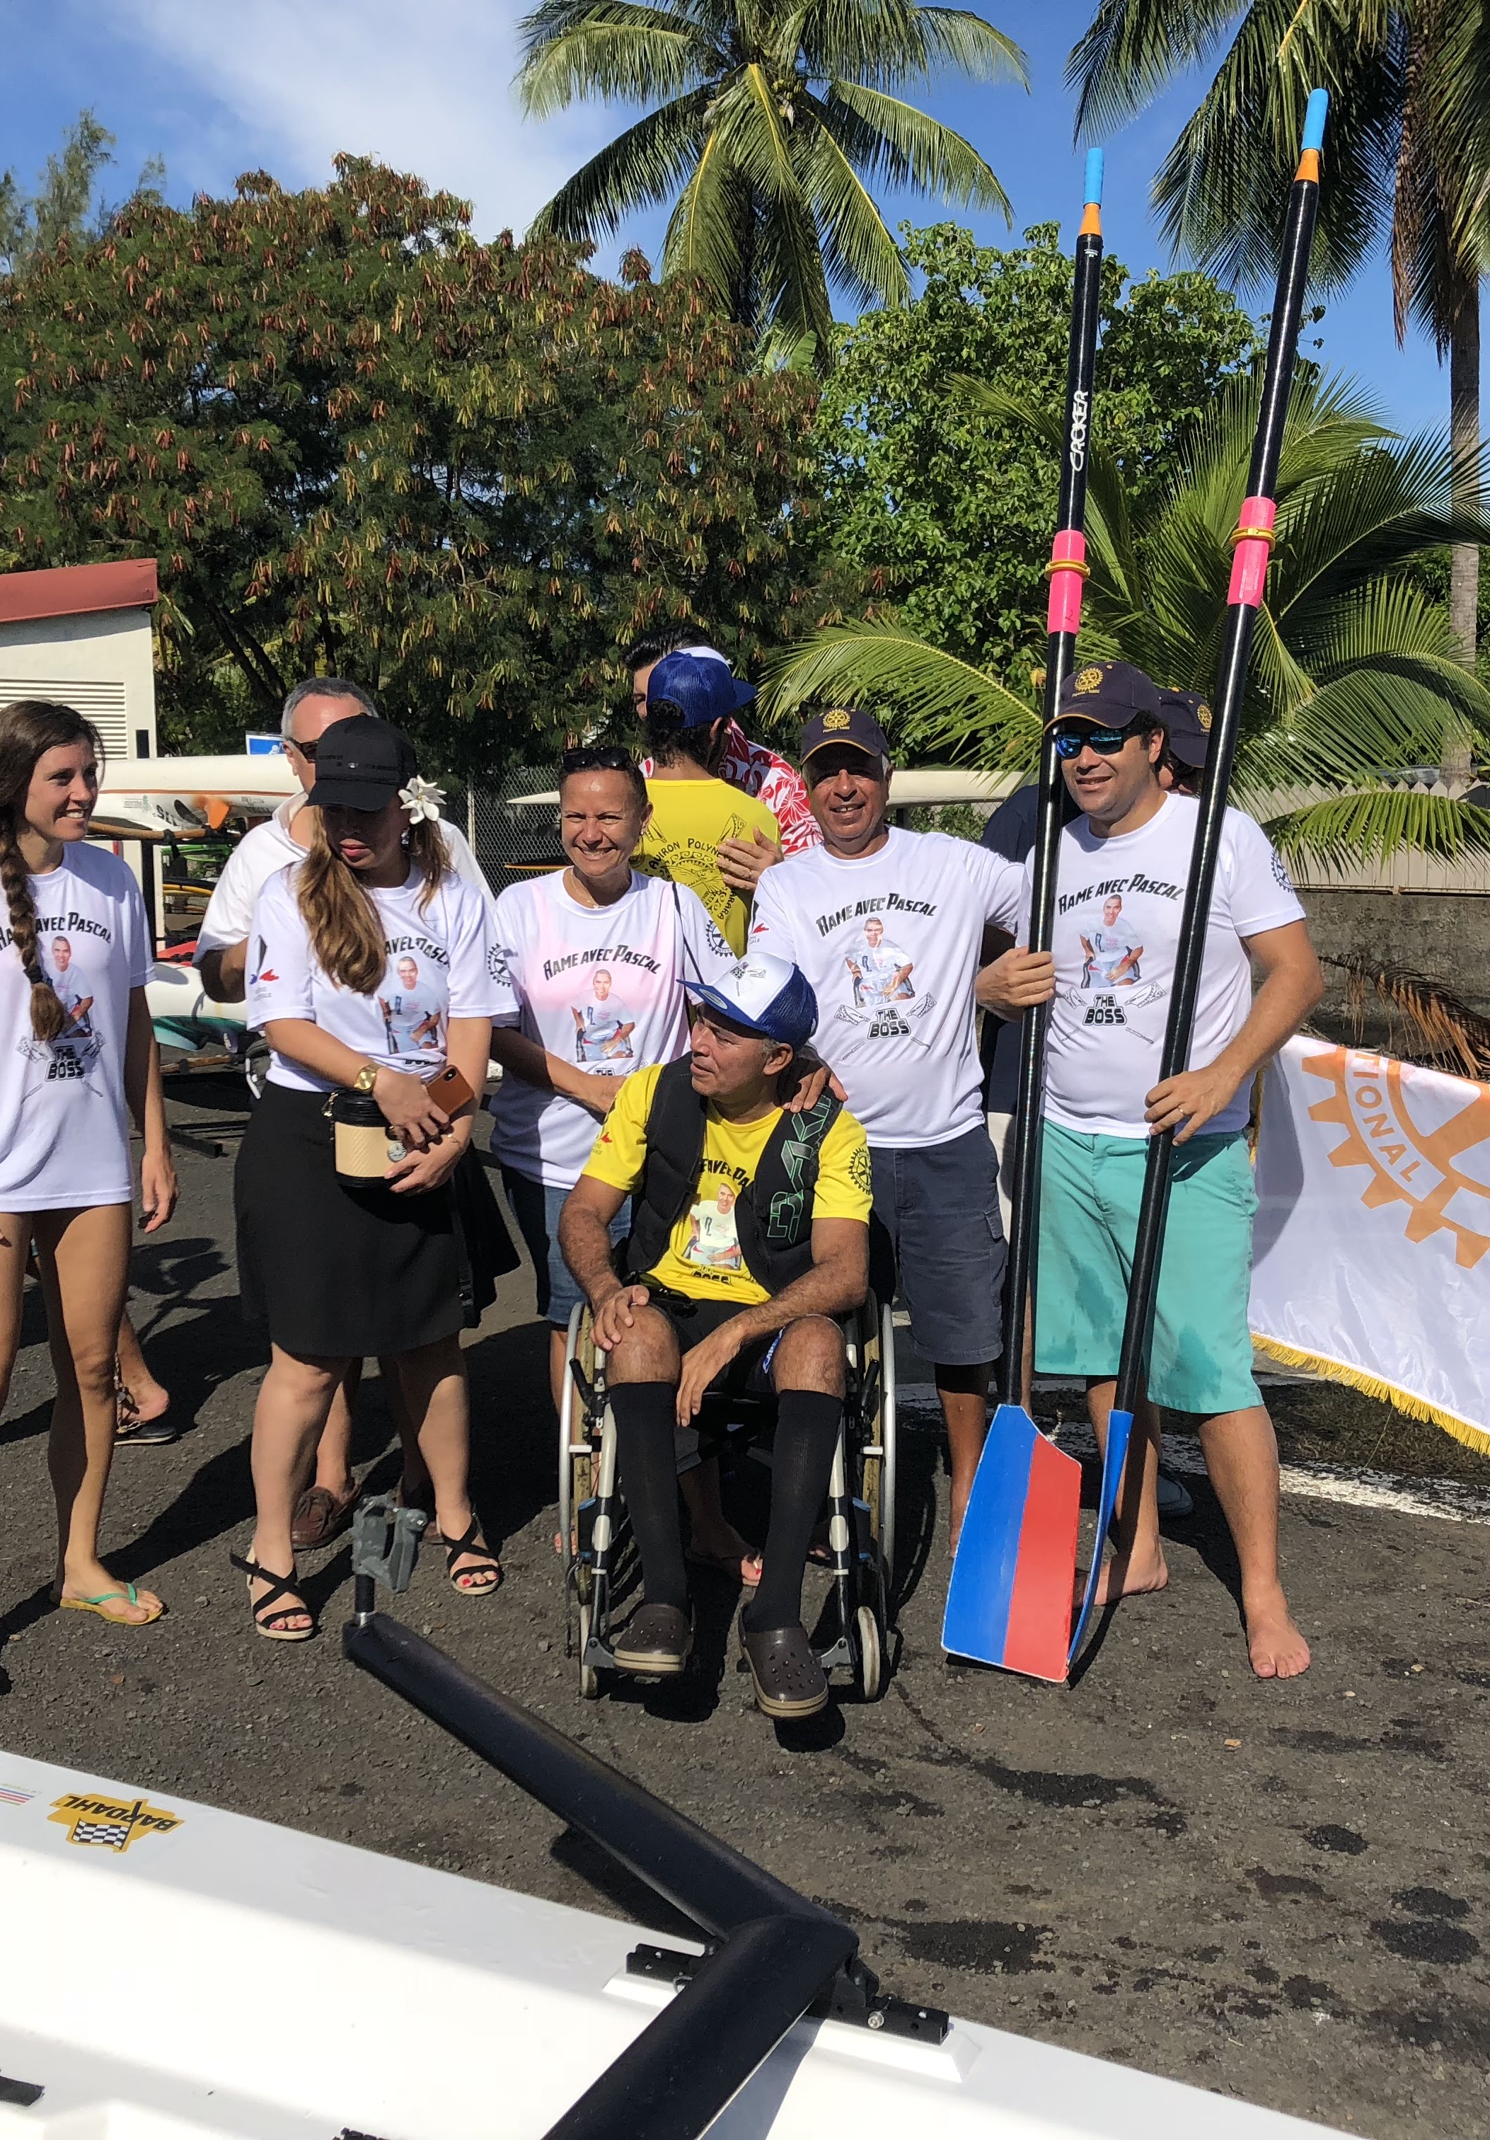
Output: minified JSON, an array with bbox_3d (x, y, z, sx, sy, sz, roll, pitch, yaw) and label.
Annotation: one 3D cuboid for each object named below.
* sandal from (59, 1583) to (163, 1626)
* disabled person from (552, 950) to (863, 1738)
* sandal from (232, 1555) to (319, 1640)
[{"bbox_3d":[-1.197,0.993,4.384,0.240,0.060,0.088,3,8,29],"label":"sandal"},{"bbox_3d":[-0.038,0.409,4.055,0.560,1.210,0.780,-1,7,4],"label":"disabled person"},{"bbox_3d":[-0.890,0.986,4.409,0.105,0.110,0.245,-4,7,-22],"label":"sandal"}]

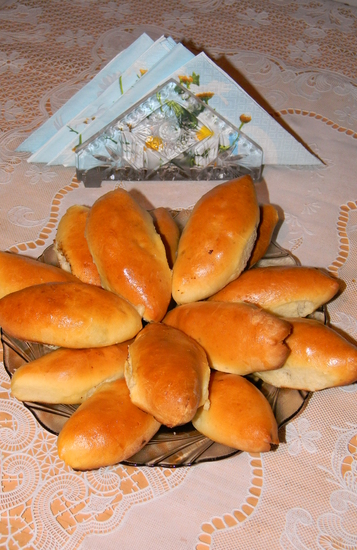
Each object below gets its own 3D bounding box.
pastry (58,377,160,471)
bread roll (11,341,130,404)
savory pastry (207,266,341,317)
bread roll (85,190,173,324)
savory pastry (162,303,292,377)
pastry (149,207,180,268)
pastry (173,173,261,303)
[{"bbox_3d":[-0.040,0.095,0.492,0.049,0.043,0.099,30,40,25],"label":"pastry"},{"bbox_3d":[-0.065,0.069,0.519,0.105,0.039,0.043,-9,47,-25],"label":"bread roll"},{"bbox_3d":[0.070,0.017,0.564,0.102,0.042,0.048,-14,48,0],"label":"savory pastry"},{"bbox_3d":[-0.035,-0.016,0.547,0.055,0.046,0.113,-15,65,-14],"label":"bread roll"},{"bbox_3d":[0.032,0.040,0.501,0.097,0.043,0.053,9,46,30],"label":"savory pastry"},{"bbox_3d":[-0.019,-0.019,0.600,0.048,0.038,0.100,1,48,3],"label":"pastry"},{"bbox_3d":[0.029,-0.026,0.557,0.052,0.046,0.115,21,67,18],"label":"pastry"}]

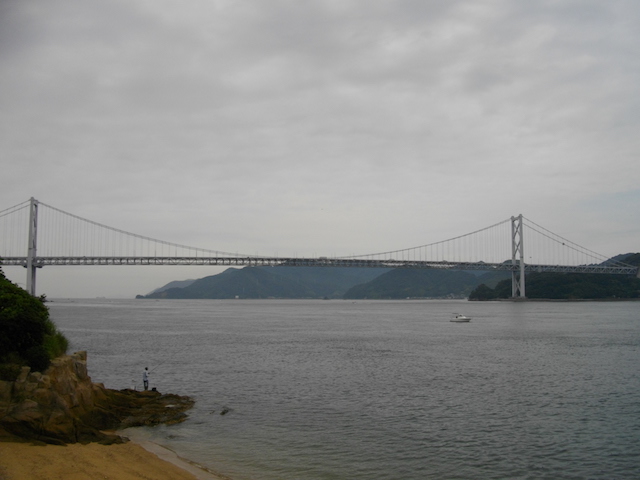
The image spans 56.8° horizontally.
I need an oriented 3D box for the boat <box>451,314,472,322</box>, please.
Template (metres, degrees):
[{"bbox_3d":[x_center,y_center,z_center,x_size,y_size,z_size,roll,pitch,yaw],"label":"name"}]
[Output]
[{"bbox_3d":[44.776,24.851,188.000,6.700,2.350,2.400,-1,-6,7],"label":"boat"}]

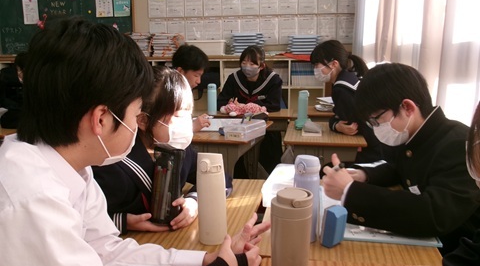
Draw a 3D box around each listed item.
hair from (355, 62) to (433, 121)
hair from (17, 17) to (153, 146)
[{"bbox_3d":[0.432,-0.116,1.400,0.215,0.175,0.180,-19,10,4],"label":"hair"},{"bbox_3d":[-0.266,-0.089,0.860,0.220,0.205,0.185,5,6,-39],"label":"hair"}]

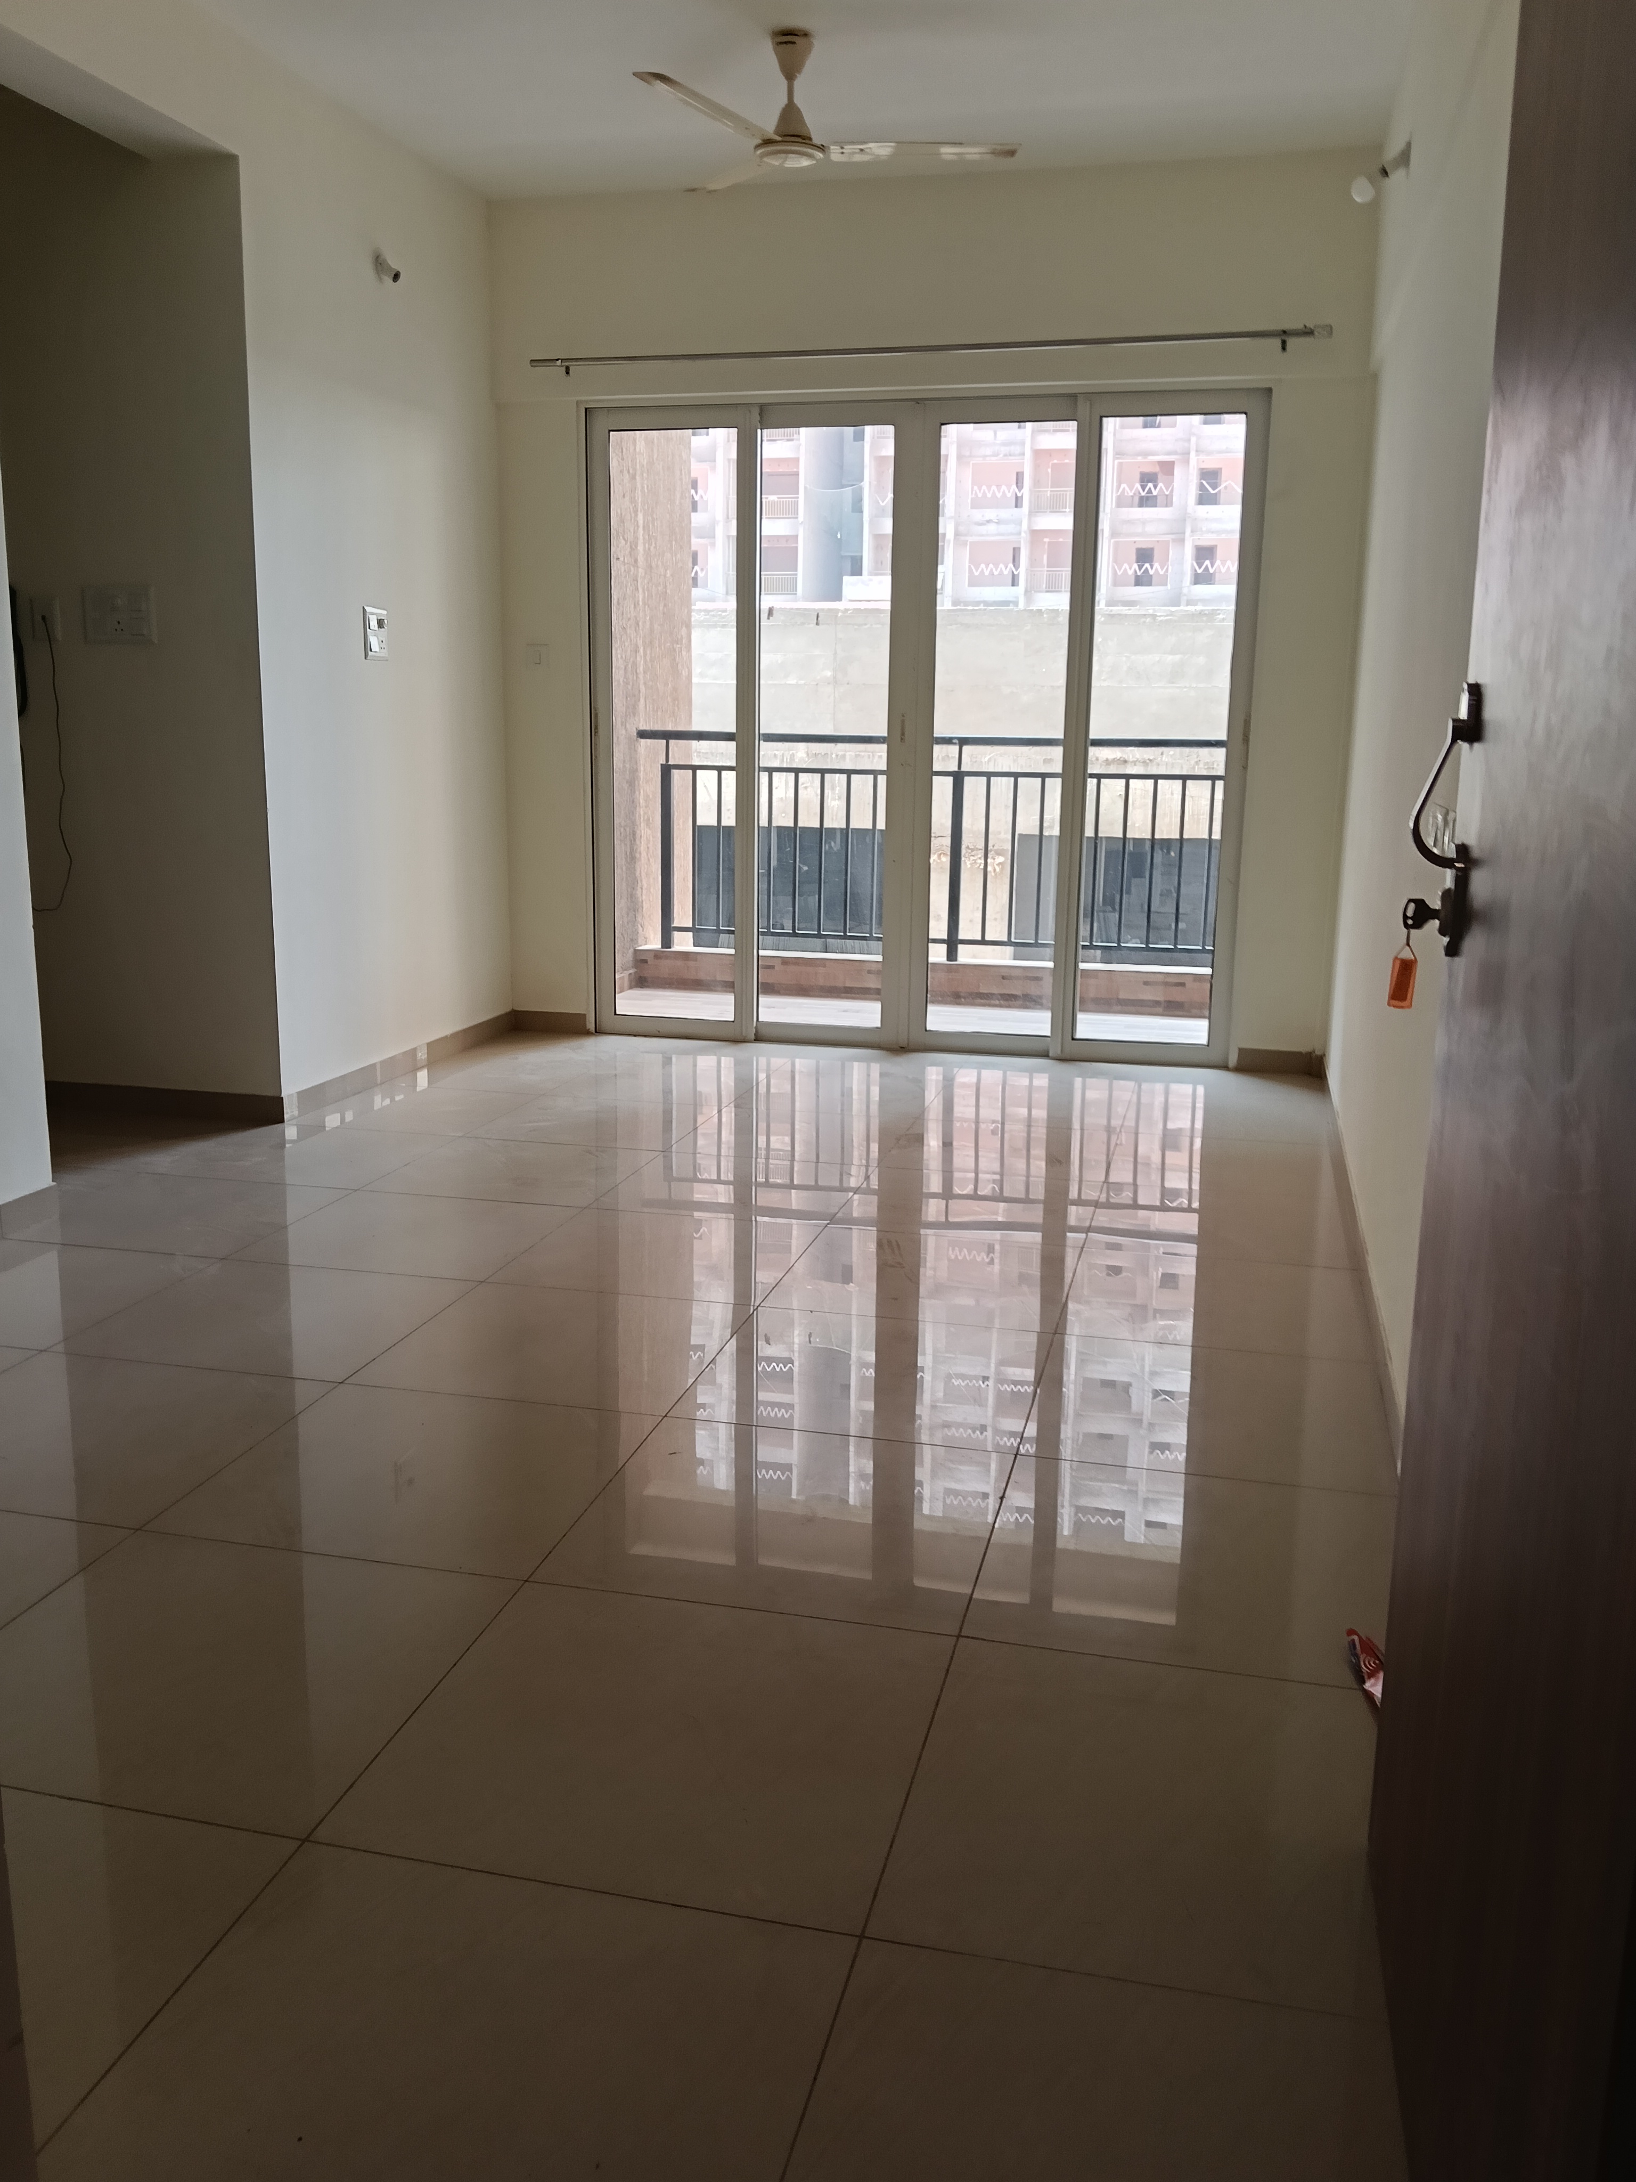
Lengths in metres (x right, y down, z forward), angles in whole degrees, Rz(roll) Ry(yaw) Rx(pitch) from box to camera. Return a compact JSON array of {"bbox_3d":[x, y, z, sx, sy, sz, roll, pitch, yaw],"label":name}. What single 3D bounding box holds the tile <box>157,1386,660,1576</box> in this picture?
[{"bbox_3d":[-0.625,0.601,2.683,0.600,0.010,0.600,3,12,13],"label":"tile"}]

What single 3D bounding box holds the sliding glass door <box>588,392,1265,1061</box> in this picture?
[{"bbox_3d":[0.322,-1.258,6.056,2.364,2.250,0.090,4,12,13],"label":"sliding glass door"}]

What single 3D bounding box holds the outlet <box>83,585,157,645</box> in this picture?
[{"bbox_3d":[-1.990,-1.360,4.846,0.238,0.160,0.015,3,12,13],"label":"outlet"}]

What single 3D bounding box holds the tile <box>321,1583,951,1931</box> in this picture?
[{"bbox_3d":[-0.179,0.750,1.989,0.600,0.010,0.600,3,12,13],"label":"tile"}]

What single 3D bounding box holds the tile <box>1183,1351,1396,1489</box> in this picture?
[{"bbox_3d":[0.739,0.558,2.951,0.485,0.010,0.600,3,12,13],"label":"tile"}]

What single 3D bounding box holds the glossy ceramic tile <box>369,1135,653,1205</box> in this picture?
[{"bbox_3d":[-0.786,0.213,4.503,0.600,0.010,0.594,4,12,13],"label":"glossy ceramic tile"}]

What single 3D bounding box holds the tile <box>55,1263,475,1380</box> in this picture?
[{"bbox_3d":[-1.065,0.446,3.385,0.600,0.010,0.594,4,12,13],"label":"tile"}]

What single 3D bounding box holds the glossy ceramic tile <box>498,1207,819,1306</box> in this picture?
[{"bbox_3d":[-0.343,0.365,3.806,0.600,0.010,0.594,4,12,13],"label":"glossy ceramic tile"}]

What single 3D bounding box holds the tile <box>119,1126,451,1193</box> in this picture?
[{"bbox_3d":[-1.387,0.180,4.669,0.600,0.010,0.600,3,12,13],"label":"tile"}]

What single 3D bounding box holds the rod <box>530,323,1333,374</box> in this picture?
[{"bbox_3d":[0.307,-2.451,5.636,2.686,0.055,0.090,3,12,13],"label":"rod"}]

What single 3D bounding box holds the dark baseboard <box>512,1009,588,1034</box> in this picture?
[{"bbox_3d":[-1.033,-0.267,6.547,0.302,0.078,0.012,4,12,13],"label":"dark baseboard"}]

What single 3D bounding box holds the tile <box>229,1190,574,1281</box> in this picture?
[{"bbox_3d":[-0.938,0.334,3.951,0.600,0.010,0.600,3,12,13],"label":"tile"}]

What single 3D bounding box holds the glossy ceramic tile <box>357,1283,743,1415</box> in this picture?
[{"bbox_3d":[-0.483,0.482,3.247,0.600,0.010,0.594,4,12,13],"label":"glossy ceramic tile"}]

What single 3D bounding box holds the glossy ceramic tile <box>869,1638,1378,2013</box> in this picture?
[{"bbox_3d":[0.404,0.787,1.852,0.600,0.010,0.594,4,12,13],"label":"glossy ceramic tile"}]

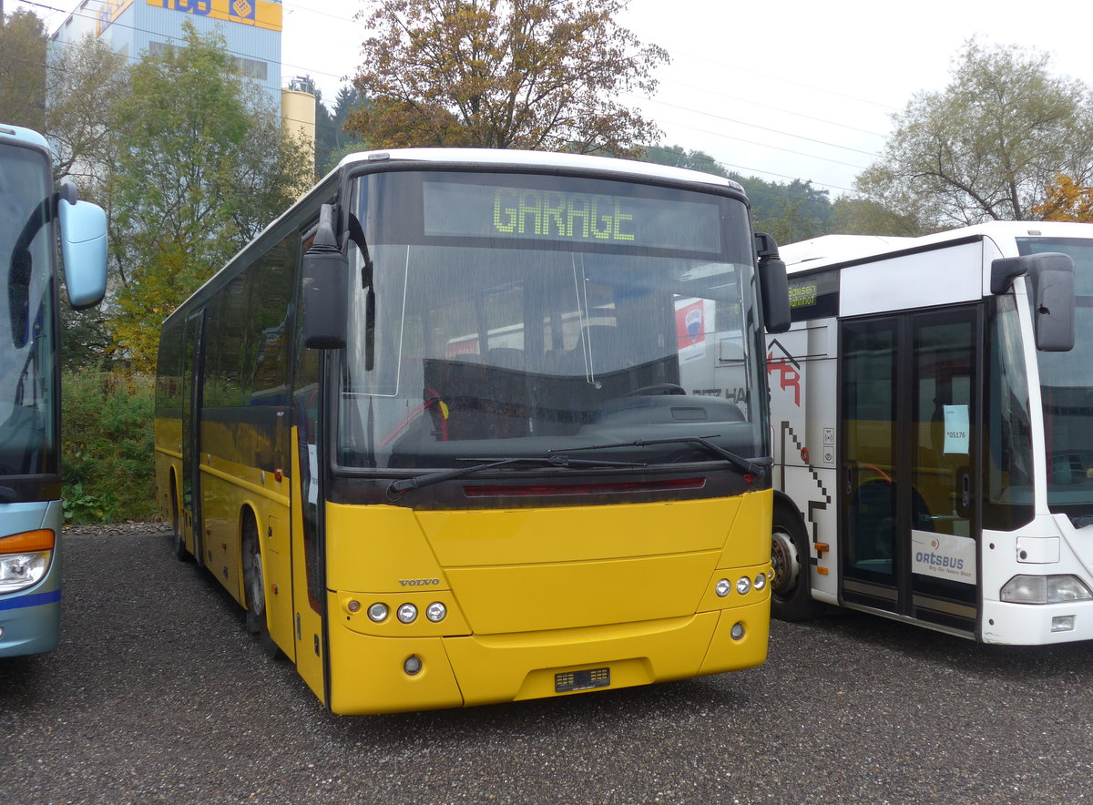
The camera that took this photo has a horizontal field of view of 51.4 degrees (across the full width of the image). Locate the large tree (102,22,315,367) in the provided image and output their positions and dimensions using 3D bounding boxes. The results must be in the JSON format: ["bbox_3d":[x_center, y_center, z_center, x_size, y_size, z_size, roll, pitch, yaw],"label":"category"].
[{"bbox_3d":[-6.850,-3.000,23.000,4.200,9.300,4.200,-1,0,0],"label":"large tree"}]

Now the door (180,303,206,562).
[{"bbox_3d":[-3.548,0.364,11.469,0.160,2.420,1.600,0,0,-23],"label":"door"}]

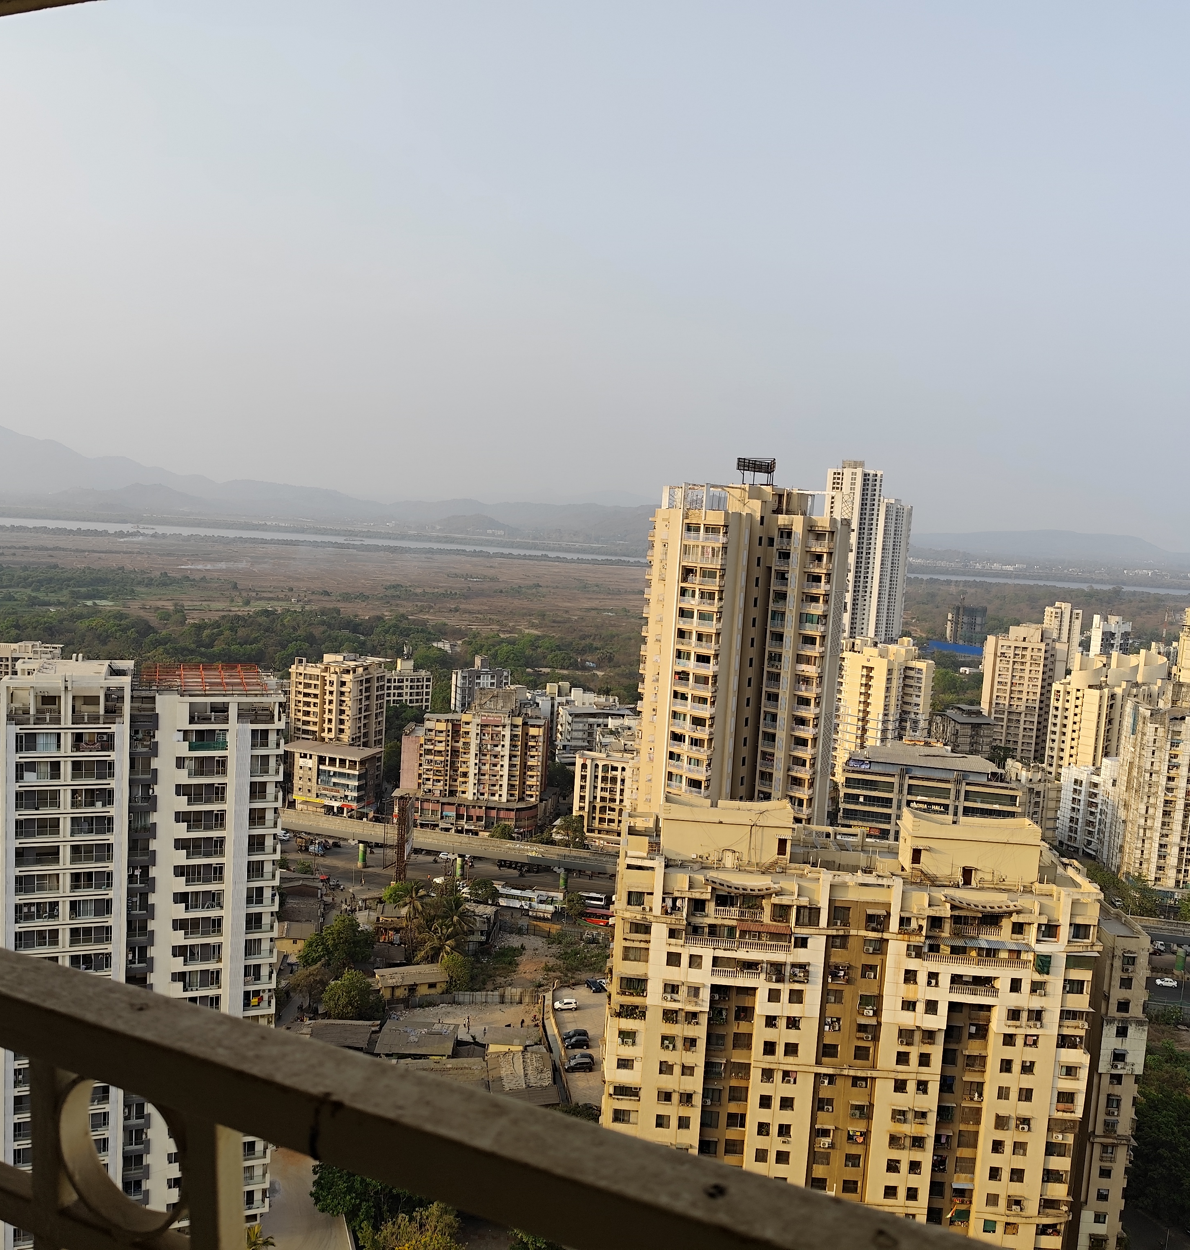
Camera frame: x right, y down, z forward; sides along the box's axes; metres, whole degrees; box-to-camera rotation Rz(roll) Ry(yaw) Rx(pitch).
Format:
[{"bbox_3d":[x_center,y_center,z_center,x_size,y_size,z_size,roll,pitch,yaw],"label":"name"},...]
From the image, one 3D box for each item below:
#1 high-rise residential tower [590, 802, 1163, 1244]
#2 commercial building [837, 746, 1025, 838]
[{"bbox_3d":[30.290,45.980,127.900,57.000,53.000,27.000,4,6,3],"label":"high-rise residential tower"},{"bbox_3d":[87.470,48.110,289.850,45.000,31.000,24.000,5,6,12],"label":"commercial building"}]

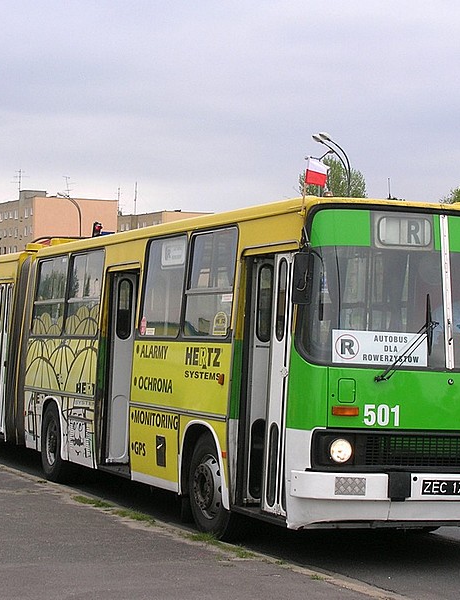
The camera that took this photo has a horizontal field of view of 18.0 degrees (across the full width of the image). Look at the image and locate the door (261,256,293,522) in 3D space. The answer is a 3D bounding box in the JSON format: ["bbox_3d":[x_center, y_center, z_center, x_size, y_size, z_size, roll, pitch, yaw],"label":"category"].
[{"bbox_3d":[0.458,0.691,12.081,0.080,2.160,0.570,3,-2,-22],"label":"door"}]

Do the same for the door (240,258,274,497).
[{"bbox_3d":[0.298,0.713,12.837,0.290,2.150,0.080,3,-2,-22],"label":"door"}]

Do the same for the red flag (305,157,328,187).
[{"bbox_3d":[0.707,-1.050,11.900,0.210,0.240,0.070,1,0,3],"label":"red flag"}]

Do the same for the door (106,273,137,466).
[{"bbox_3d":[-1.240,0.780,16.572,0.290,2.150,0.080,3,-2,-22],"label":"door"}]

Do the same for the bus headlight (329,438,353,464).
[{"bbox_3d":[0.873,1.191,11.505,0.200,0.200,0.100,3,-2,-22],"label":"bus headlight"}]

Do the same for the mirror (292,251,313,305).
[{"bbox_3d":[0.569,-0.167,11.226,0.170,0.390,0.080,3,-2,-22],"label":"mirror"}]

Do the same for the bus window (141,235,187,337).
[{"bbox_3d":[-0.687,-0.136,15.009,0.090,1.050,1.200,7,-4,-22],"label":"bus window"}]

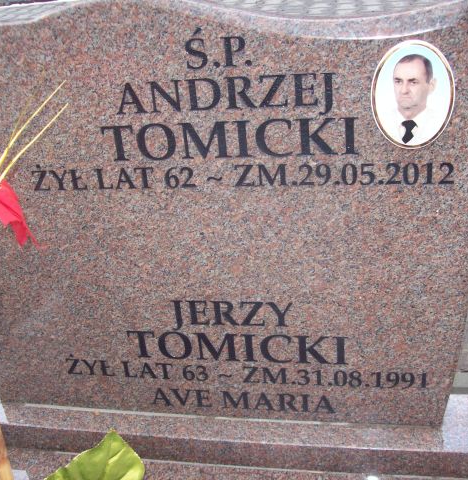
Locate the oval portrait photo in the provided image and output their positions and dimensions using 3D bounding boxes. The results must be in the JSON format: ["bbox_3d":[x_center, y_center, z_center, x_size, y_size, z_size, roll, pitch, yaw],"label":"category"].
[{"bbox_3d":[0.237,-0.191,0.882,0.108,0.147,0.009,-4,26,13],"label":"oval portrait photo"}]

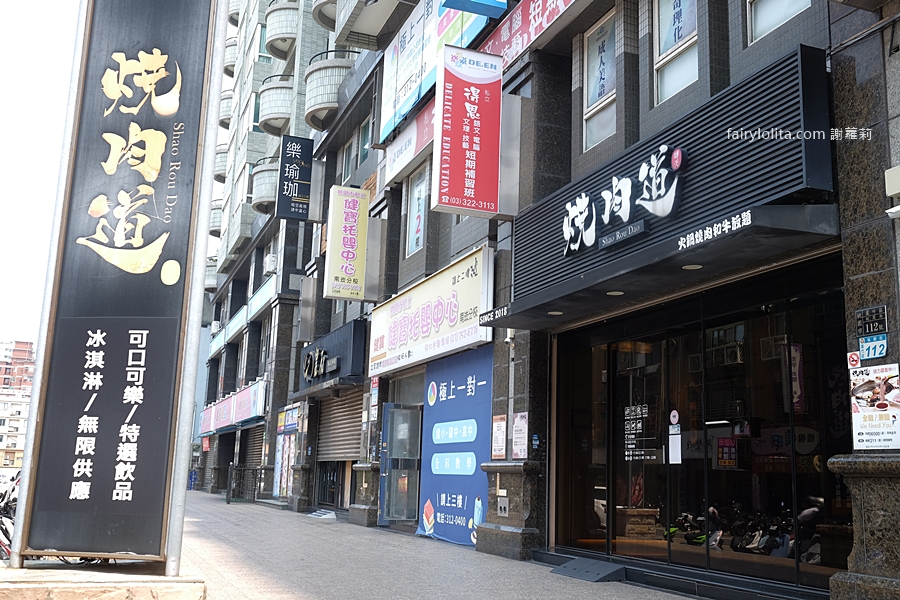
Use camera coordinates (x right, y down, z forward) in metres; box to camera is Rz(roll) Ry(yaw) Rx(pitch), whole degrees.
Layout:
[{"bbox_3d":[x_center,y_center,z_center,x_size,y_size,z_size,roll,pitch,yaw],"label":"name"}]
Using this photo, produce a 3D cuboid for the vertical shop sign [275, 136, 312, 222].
[{"bbox_3d":[-4.438,-3.464,25.035,0.883,2.400,0.283,7,-13,-21],"label":"vertical shop sign"}]

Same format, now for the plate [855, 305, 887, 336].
[{"bbox_3d":[3.100,0.157,6.446,0.021,0.199,0.272,7,-13,-21],"label":"plate"}]

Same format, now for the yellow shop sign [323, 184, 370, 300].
[{"bbox_3d":[-2.170,-1.195,18.590,0.789,2.401,0.267,7,-13,-21],"label":"yellow shop sign"}]

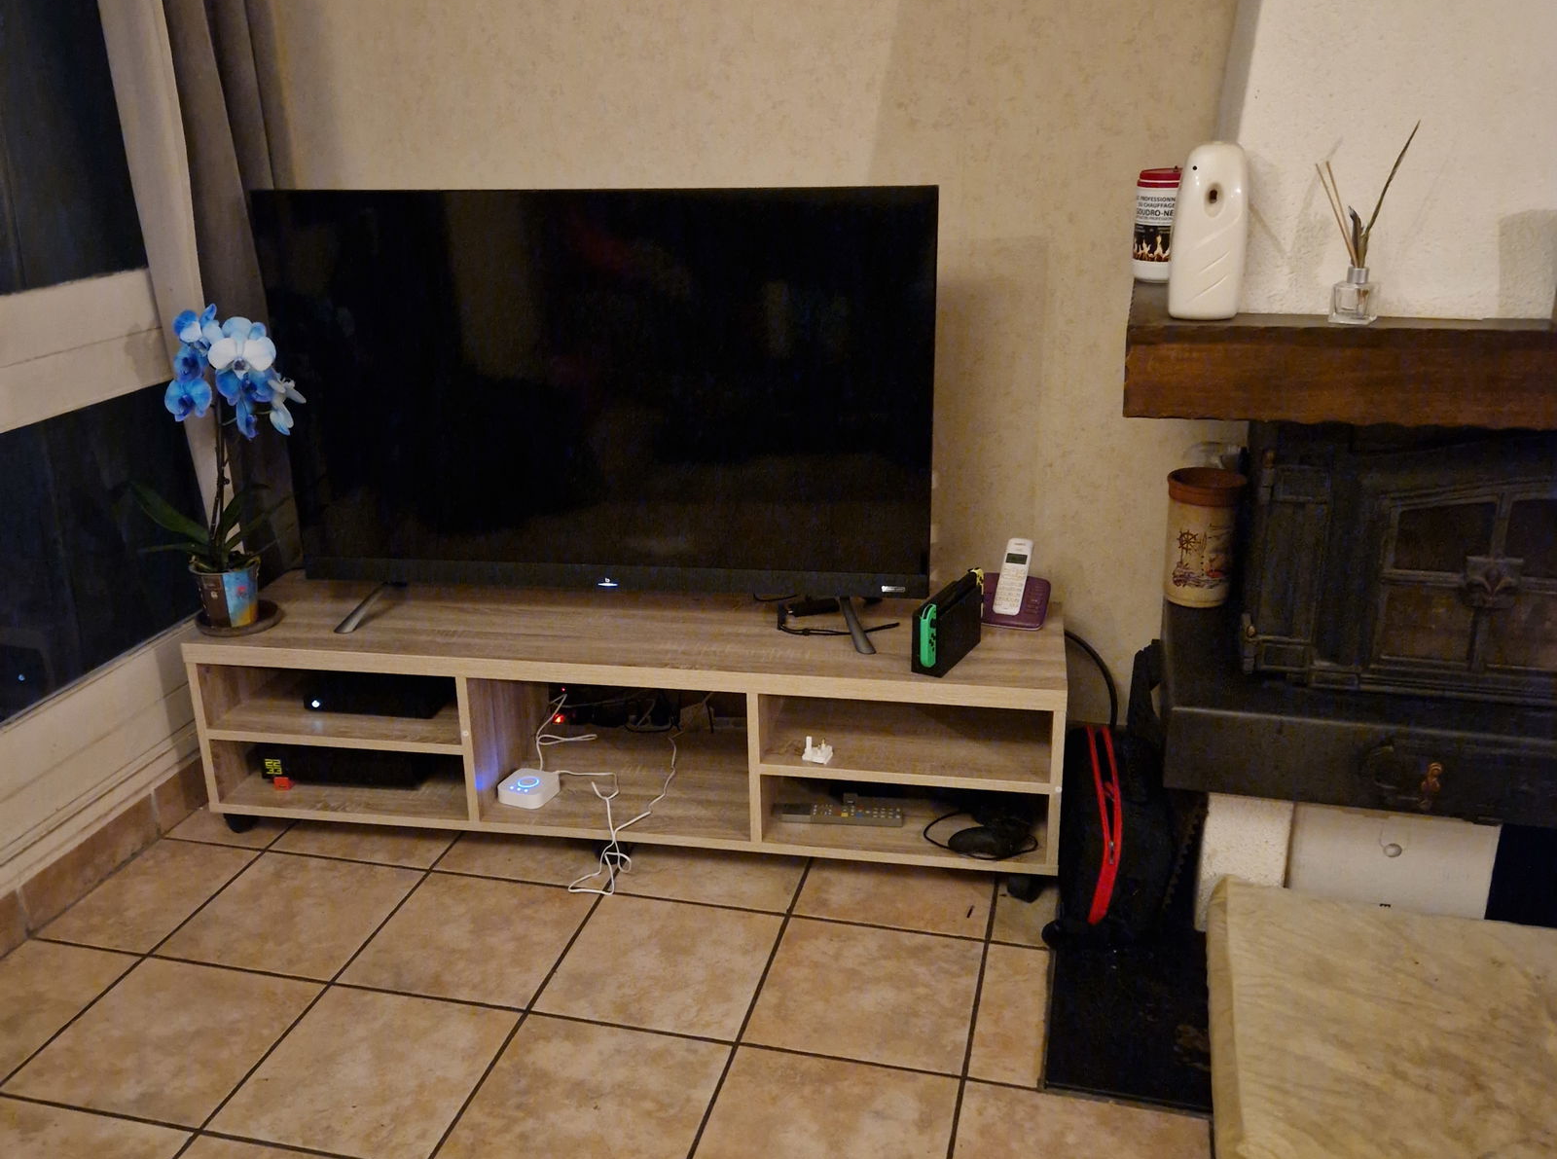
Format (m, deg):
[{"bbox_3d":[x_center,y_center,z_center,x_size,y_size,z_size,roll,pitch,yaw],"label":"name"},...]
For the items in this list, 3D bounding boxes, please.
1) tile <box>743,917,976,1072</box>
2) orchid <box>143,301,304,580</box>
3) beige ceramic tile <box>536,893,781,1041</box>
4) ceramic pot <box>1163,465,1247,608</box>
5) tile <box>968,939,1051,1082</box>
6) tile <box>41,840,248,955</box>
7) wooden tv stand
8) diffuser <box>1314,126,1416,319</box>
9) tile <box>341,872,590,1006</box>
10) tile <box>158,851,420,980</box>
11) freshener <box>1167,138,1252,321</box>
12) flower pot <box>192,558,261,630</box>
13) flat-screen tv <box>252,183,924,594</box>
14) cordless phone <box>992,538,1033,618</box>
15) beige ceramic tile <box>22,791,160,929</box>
[{"bbox_3d":[0.146,0.657,2.195,0.333,0.010,0.333,4,21,13],"label":"tile"},{"bbox_3d":[-0.992,-0.233,2.417,0.260,0.473,0.180,3,21,11],"label":"orchid"},{"bbox_3d":[-0.186,0.634,2.267,0.333,0.010,0.333,4,21,13],"label":"beige ceramic tile"},{"bbox_3d":[0.772,-0.075,2.508,0.136,0.227,0.136,4,21,13],"label":"ceramic pot"},{"bbox_3d":[0.364,0.672,2.143,0.100,0.010,0.333,4,21,13],"label":"tile"},{"bbox_3d":[-1.127,0.571,2.498,0.220,0.010,0.333,4,21,13],"label":"tile"},{"bbox_3d":[-0.270,0.273,2.658,1.593,0.410,0.413,2,20,10],"label":"wooden tv stand"},{"bbox_3d":[0.718,-0.447,1.728,0.115,0.243,0.075,3,21,11],"label":"diffuser"},{"bbox_3d":[-0.509,0.604,2.318,0.333,0.010,0.333,4,21,14],"label":"tile"},{"bbox_3d":[-0.850,0.590,2.433,0.333,0.010,0.333,4,21,13],"label":"tile"},{"bbox_3d":[0.558,-0.454,1.786,0.081,0.222,0.072,3,21,11],"label":"freshener"},{"bbox_3d":[-1.031,0.028,2.591,0.122,0.100,0.122,-1,20,0],"label":"flower pot"},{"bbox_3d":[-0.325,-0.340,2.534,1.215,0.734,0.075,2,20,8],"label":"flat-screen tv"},{"bbox_3d":[0.443,-0.002,2.587,0.048,0.149,0.026,7,-14,22],"label":"cordless phone"},{"bbox_3d":[-1.245,0.510,2.502,0.010,0.085,0.327,5,21,16],"label":"beige ceramic tile"}]

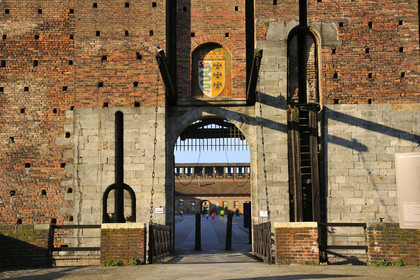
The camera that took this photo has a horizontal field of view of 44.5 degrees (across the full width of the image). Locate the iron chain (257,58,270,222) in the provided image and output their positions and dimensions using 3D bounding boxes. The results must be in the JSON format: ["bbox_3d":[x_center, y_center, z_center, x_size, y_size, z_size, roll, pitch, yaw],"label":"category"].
[{"bbox_3d":[1.519,-0.162,14.700,0.090,5.245,0.090,-1,-27,0],"label":"iron chain"}]

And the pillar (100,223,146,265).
[{"bbox_3d":[-2.386,2.876,14.270,1.182,1.148,0.460,-1,-5,0],"label":"pillar"}]

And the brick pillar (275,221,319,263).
[{"bbox_3d":[2.271,2.727,13.598,1.103,1.092,0.500,0,-7,0],"label":"brick pillar"}]

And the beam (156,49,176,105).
[{"bbox_3d":[-1.499,-2.097,17.750,0.260,0.280,3.961,0,-17,1],"label":"beam"}]

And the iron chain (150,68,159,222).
[{"bbox_3d":[-1.570,0.004,14.700,0.090,5.045,0.090,-1,-28,0],"label":"iron chain"}]

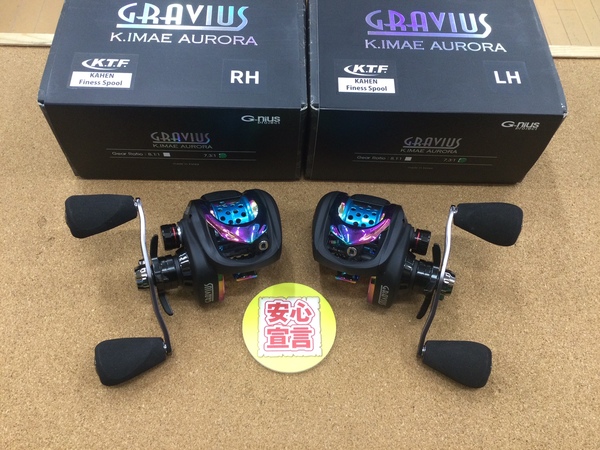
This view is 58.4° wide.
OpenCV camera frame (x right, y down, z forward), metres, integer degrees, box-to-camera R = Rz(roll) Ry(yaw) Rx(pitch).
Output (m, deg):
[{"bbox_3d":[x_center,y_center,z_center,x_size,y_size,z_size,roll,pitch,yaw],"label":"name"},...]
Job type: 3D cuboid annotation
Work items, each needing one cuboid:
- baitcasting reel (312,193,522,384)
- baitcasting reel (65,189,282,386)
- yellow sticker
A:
[{"bbox_3d":[0.066,0.031,0.326,0.126,0.050,0.106,12,61,5],"label":"baitcasting reel"},{"bbox_3d":[-0.070,0.027,0.323,0.128,0.050,0.112,-10,62,-8],"label":"baitcasting reel"},{"bbox_3d":[-0.006,0.063,0.333,0.058,0.003,0.058,1,61,-2],"label":"yellow sticker"}]

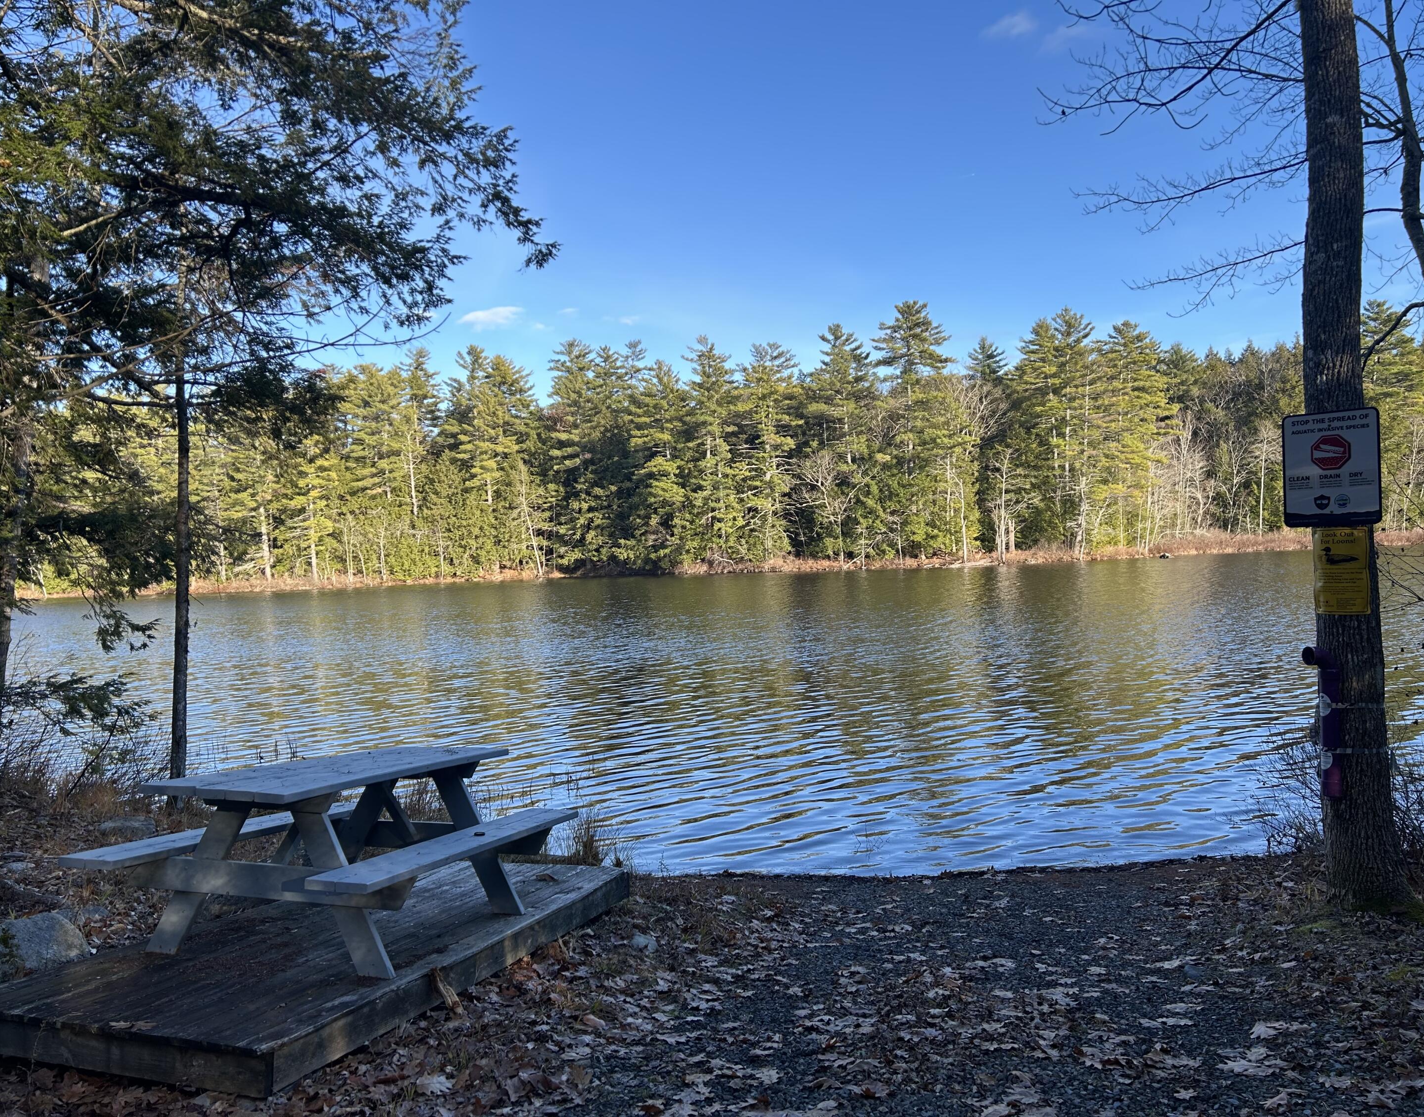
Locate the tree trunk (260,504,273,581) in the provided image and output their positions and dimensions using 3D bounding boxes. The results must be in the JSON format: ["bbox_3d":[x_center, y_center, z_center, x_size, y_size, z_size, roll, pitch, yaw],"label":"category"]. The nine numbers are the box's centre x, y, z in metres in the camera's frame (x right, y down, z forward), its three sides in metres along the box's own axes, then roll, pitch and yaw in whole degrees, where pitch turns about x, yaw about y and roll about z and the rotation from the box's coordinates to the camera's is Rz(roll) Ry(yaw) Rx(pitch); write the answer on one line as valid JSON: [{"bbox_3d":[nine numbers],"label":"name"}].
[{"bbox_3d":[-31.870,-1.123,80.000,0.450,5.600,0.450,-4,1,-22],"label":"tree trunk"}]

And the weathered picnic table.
[{"bbox_3d":[-1.717,1.370,5.300,1.510,0.775,1.825,-1,-4,18],"label":"weathered picnic table"}]

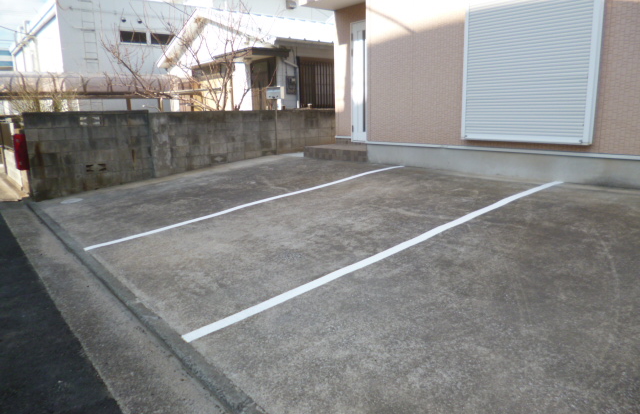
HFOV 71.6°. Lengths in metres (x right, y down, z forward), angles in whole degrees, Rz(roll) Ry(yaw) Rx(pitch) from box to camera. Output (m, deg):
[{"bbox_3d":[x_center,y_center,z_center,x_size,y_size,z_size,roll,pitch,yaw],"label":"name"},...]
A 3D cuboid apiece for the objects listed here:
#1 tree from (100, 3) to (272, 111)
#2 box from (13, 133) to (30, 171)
[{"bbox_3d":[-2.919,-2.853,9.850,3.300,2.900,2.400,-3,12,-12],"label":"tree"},{"bbox_3d":[-4.570,-0.835,6.800,0.150,0.540,0.250,-10,14,-37],"label":"box"}]

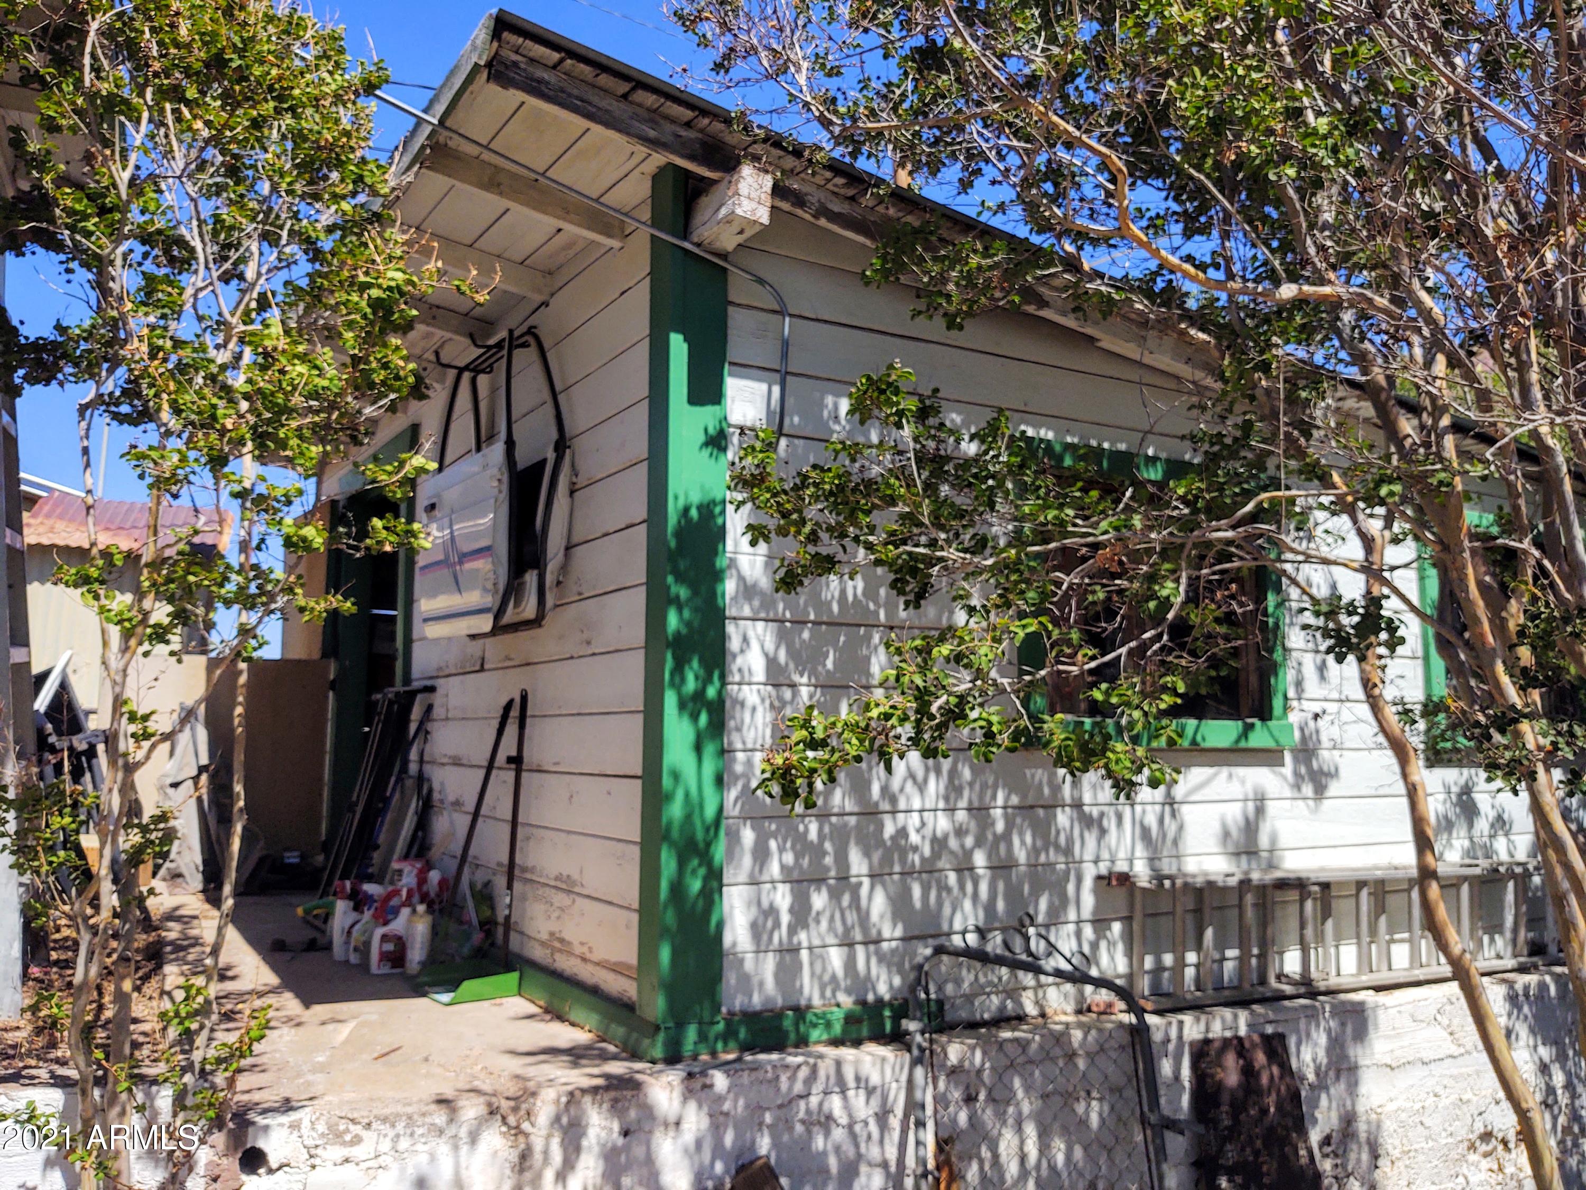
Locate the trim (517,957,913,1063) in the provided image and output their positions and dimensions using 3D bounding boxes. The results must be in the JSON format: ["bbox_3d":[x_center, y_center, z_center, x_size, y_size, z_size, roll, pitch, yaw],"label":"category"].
[{"bbox_3d":[-0.259,1.230,3.832,0.852,0.130,1.090,4,-8,-30],"label":"trim"}]

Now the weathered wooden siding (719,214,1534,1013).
[{"bbox_3d":[1.546,0.149,4.461,4.060,2.250,0.120,4,-8,-30],"label":"weathered wooden siding"}]

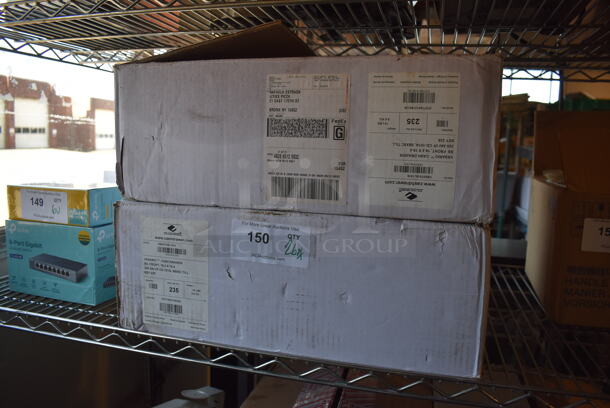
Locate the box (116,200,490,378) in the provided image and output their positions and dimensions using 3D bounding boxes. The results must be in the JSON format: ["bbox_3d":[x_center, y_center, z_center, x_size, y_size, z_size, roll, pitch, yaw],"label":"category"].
[{"bbox_3d":[0.032,0.073,0.816,0.483,0.182,0.475,3,7,15],"label":"box"}]

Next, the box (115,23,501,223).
[{"bbox_3d":[0.040,-0.120,0.792,0.482,0.208,0.475,3,7,15],"label":"box"}]

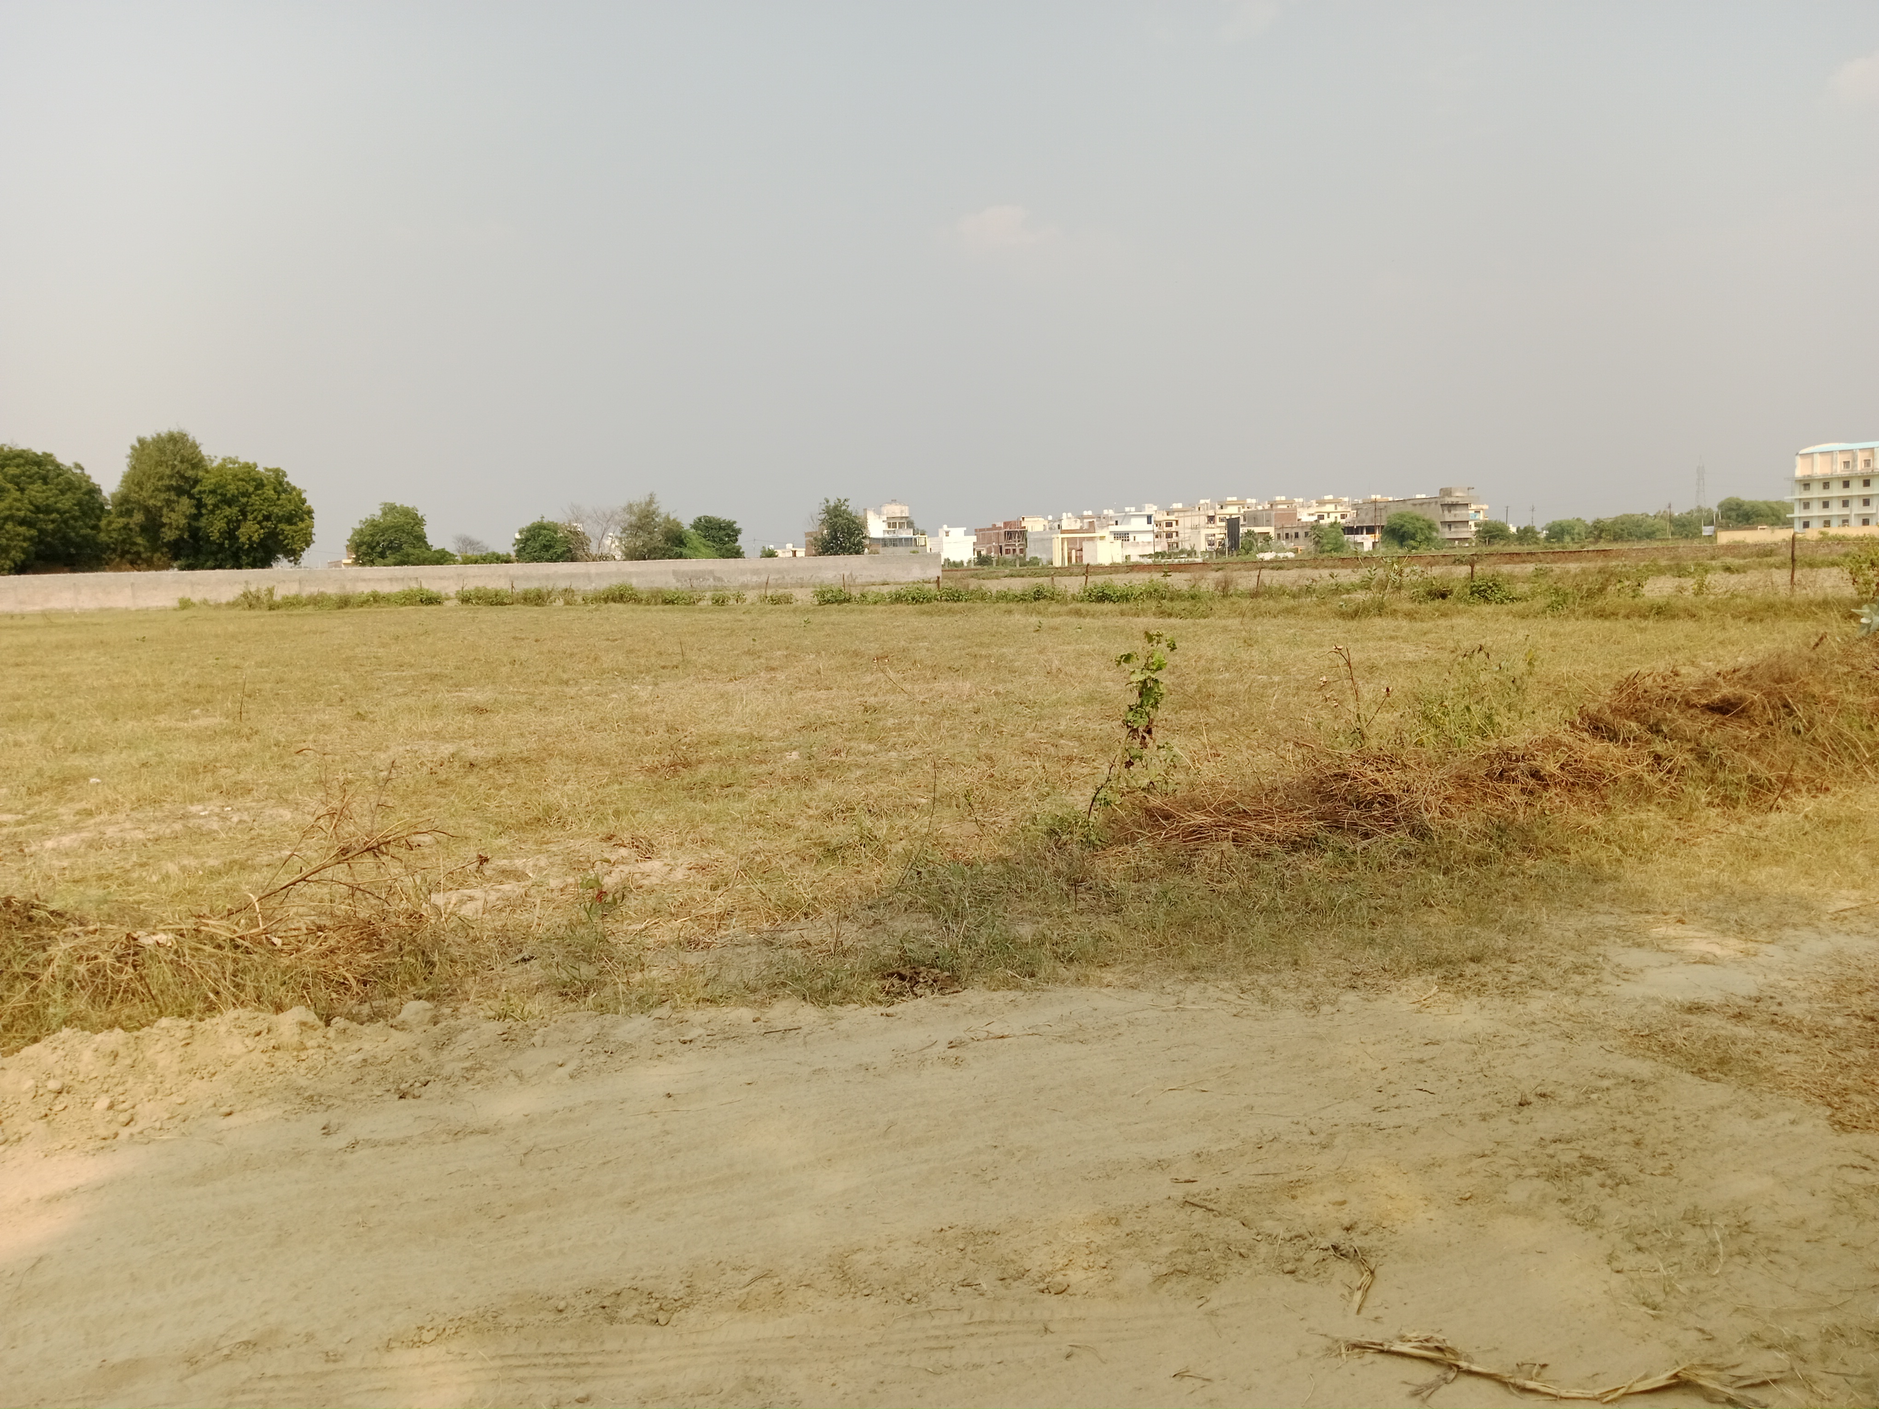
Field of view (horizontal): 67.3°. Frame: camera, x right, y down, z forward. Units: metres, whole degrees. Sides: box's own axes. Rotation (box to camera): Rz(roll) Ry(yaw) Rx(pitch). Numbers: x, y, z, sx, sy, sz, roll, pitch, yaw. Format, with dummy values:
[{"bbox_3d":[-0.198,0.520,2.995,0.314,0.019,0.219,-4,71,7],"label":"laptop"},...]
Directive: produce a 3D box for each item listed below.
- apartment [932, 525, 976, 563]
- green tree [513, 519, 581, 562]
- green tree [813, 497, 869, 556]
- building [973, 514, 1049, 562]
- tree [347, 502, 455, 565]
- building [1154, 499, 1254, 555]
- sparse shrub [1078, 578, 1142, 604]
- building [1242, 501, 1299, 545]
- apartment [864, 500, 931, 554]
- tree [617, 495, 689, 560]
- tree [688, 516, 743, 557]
[{"bbox_3d":[2.715,-29.716,265.000,5.600,7.990,8.500,-4,6,-20],"label":"apartment"},{"bbox_3d":[-43.089,-16.977,155.000,7.420,6.770,7.000,-3,6,-15],"label":"green tree"},{"bbox_3d":[-11.218,-19.157,160.000,6.320,8.650,6.000,-2,6,-4],"label":"green tree"},{"bbox_3d":[13.449,-31.435,272.000,9.000,9.620,15.000,-4,6,-20],"label":"building"},{"bbox_3d":[-55.240,-16.471,145.000,11.010,8.450,9.500,-4,6,-21],"label":"tree"},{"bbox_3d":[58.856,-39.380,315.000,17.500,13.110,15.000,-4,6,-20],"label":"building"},{"bbox_3d":[5.698,-3.789,47.000,1.750,0.780,1.100,2,7,27],"label":"sparse shrub"},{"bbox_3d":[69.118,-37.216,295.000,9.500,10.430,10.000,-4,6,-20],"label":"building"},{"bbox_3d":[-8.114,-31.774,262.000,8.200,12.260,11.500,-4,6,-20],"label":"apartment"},{"bbox_3d":[-32.008,-18.828,158.000,8.050,9.370,7.500,-2,6,-11],"label":"tree"},{"bbox_3d":[-25.277,-18.018,160.000,6.160,6.990,6.000,-2,6,-9],"label":"tree"}]

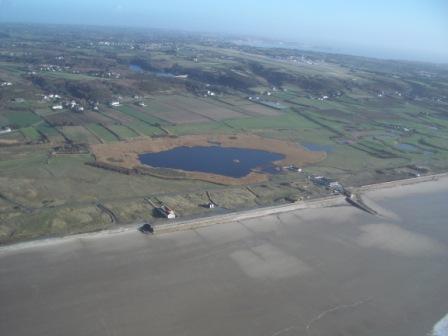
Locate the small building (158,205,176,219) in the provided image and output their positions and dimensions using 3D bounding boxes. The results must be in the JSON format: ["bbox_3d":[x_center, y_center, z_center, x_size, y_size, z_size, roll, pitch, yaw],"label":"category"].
[{"bbox_3d":[-79.424,63.169,642.041,10.300,8.000,23.500,-6,19,-35],"label":"small building"}]

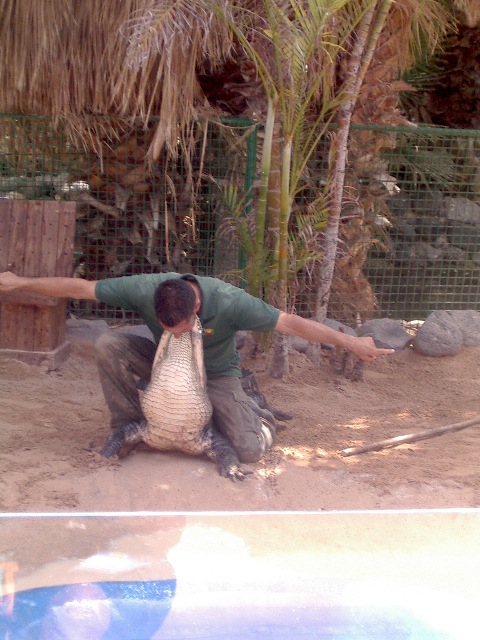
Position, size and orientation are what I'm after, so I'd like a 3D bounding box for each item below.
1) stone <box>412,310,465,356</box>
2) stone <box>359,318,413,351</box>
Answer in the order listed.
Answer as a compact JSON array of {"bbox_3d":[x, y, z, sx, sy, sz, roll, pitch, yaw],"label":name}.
[{"bbox_3d":[1.127,0.077,10.500,0.290,0.260,0.260,1,7,-11],"label":"stone"},{"bbox_3d":[0.826,0.085,10.500,0.300,0.180,0.240,1,7,-11],"label":"stone"}]

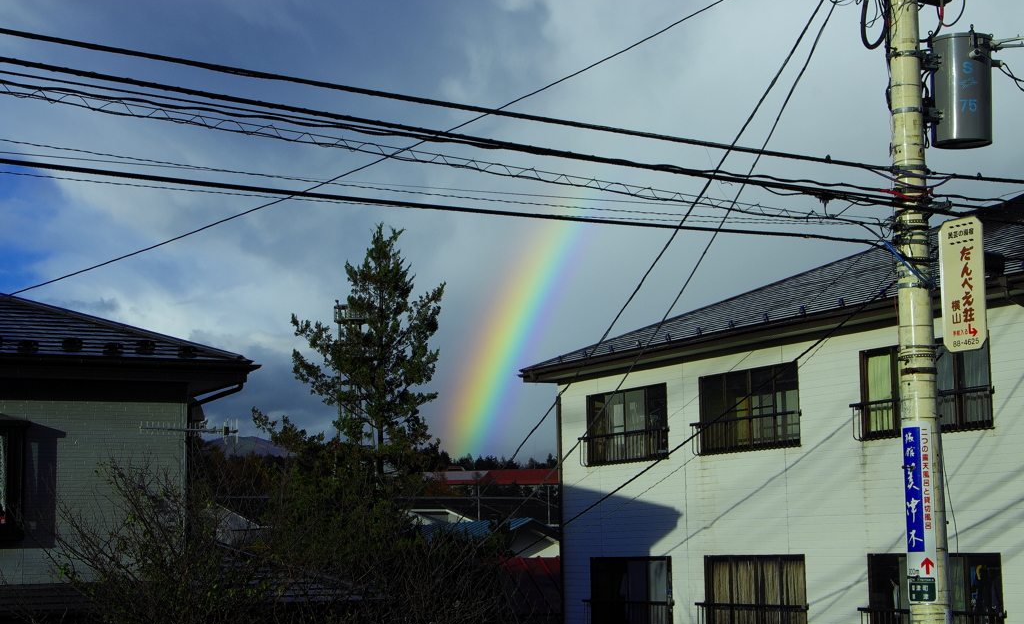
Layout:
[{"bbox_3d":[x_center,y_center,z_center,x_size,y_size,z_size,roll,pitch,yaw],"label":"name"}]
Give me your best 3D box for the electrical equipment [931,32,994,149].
[{"bbox_3d":[4.193,-2.048,17.700,0.580,1.040,0.580,-1,-7,0],"label":"electrical equipment"}]

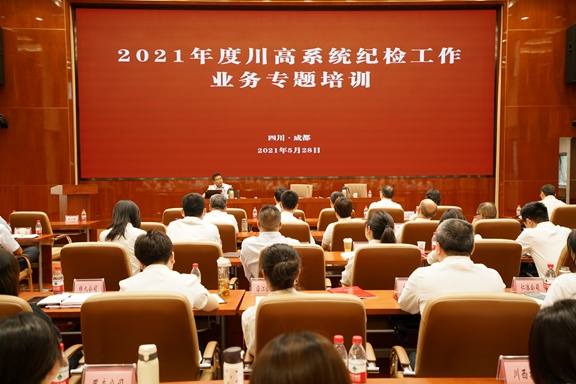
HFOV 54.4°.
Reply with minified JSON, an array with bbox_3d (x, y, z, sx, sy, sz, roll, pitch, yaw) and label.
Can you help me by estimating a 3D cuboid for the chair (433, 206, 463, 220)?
[{"bbox_3d":[1.850,0.640,7.008,0.620,0.970,0.620,0,3,-1],"label":"chair"}]

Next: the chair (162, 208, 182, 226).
[{"bbox_3d":[-1.260,0.676,6.950,0.630,1.000,0.640,0,3,-1],"label":"chair"}]

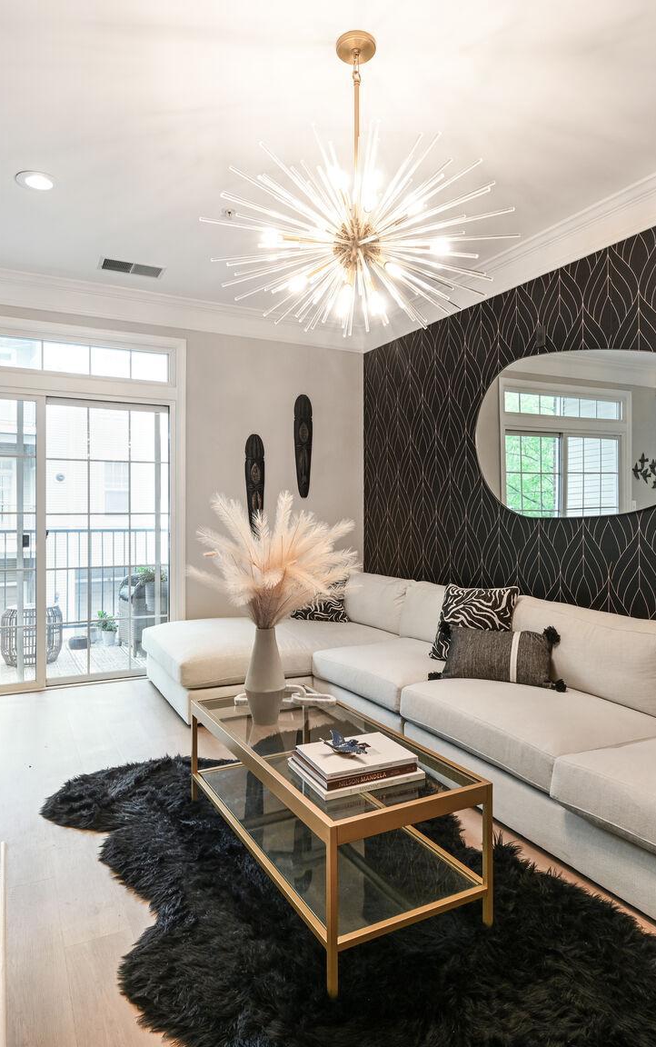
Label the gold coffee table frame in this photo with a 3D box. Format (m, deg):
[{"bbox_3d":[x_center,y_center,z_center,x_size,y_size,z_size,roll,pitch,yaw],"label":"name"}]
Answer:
[{"bbox_3d":[-0.047,0.990,2.230,0.550,0.435,1.210,0,1,-30],"label":"gold coffee table frame"}]

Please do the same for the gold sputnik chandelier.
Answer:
[{"bbox_3d":[0.090,-1.104,1.990,0.970,0.900,0.970,0,1,-27],"label":"gold sputnik chandelier"}]

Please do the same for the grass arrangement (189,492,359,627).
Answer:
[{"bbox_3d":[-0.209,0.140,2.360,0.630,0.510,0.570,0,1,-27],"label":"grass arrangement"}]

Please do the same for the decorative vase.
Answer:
[{"bbox_3d":[-0.242,0.585,2.364,0.156,0.363,0.156,1,1,0],"label":"decorative vase"}]

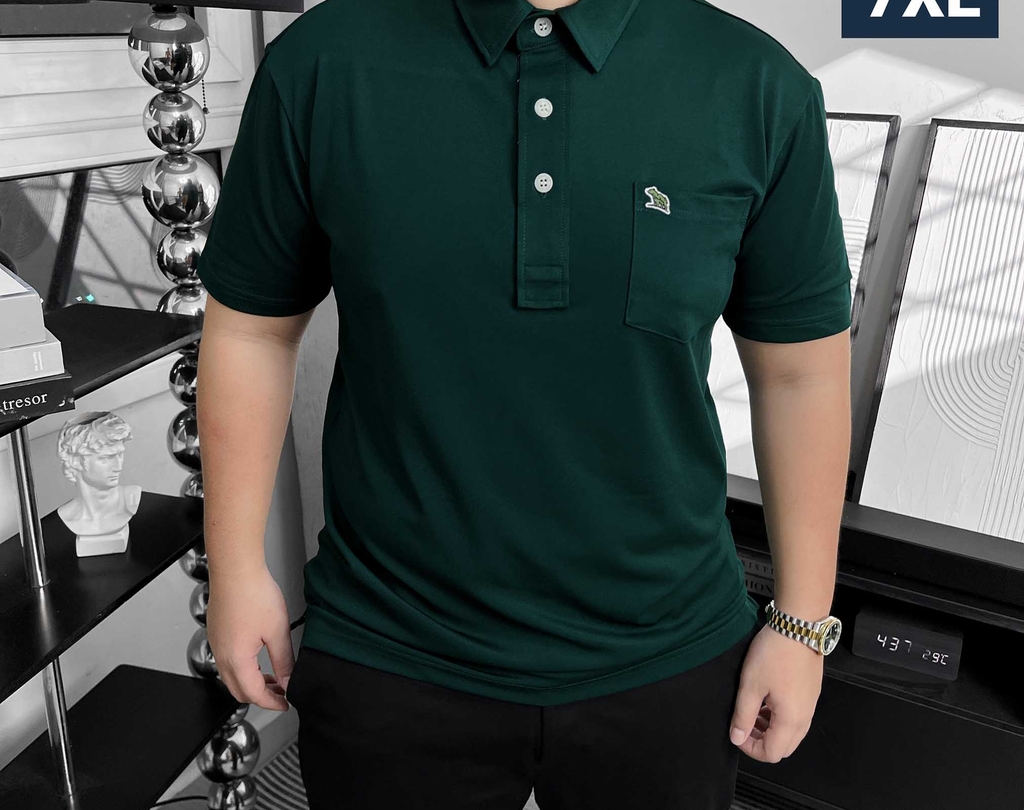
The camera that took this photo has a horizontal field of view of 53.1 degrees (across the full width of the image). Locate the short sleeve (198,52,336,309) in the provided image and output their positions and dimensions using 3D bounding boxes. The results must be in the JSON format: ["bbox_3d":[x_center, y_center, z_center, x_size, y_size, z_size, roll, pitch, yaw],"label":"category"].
[{"bbox_3d":[-0.230,-0.208,0.965,0.120,0.235,0.140,8,17,-2],"label":"short sleeve"}]

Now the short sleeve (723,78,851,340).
[{"bbox_3d":[0.255,-0.181,0.960,0.115,0.240,0.140,-1,17,1],"label":"short sleeve"}]

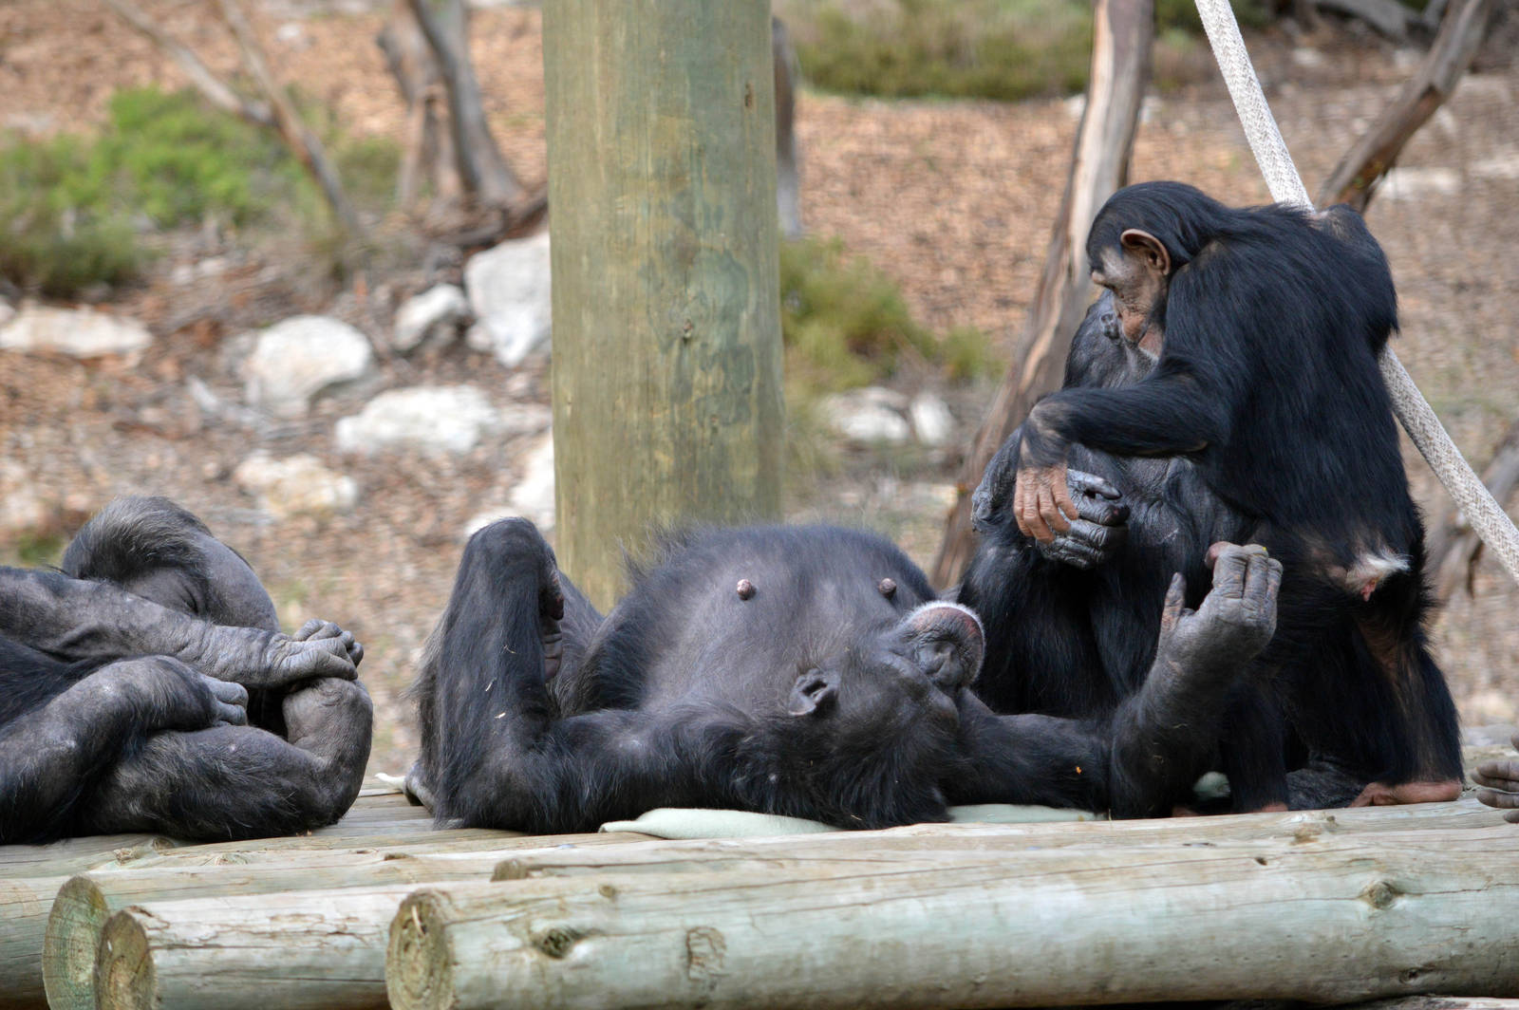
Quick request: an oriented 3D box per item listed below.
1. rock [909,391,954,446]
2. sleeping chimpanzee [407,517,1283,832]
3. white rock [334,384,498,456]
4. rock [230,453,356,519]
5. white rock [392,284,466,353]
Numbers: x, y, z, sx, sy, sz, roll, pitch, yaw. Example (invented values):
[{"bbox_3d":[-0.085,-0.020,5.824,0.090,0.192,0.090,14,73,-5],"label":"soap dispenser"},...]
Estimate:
[{"bbox_3d":[0.336,-0.167,16.600,0.095,0.110,0.100,-1,3,0],"label":"rock"},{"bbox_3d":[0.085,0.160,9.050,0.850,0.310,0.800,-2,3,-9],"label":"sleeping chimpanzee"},{"bbox_3d":[-0.661,-0.165,16.400,0.310,0.130,0.220,-1,3,0],"label":"white rock"},{"bbox_3d":[-0.872,-0.038,16.000,0.230,0.122,0.180,-1,3,0],"label":"rock"},{"bbox_3d":[-0.654,-0.371,16.900,0.150,0.135,0.140,-1,3,0],"label":"white rock"}]

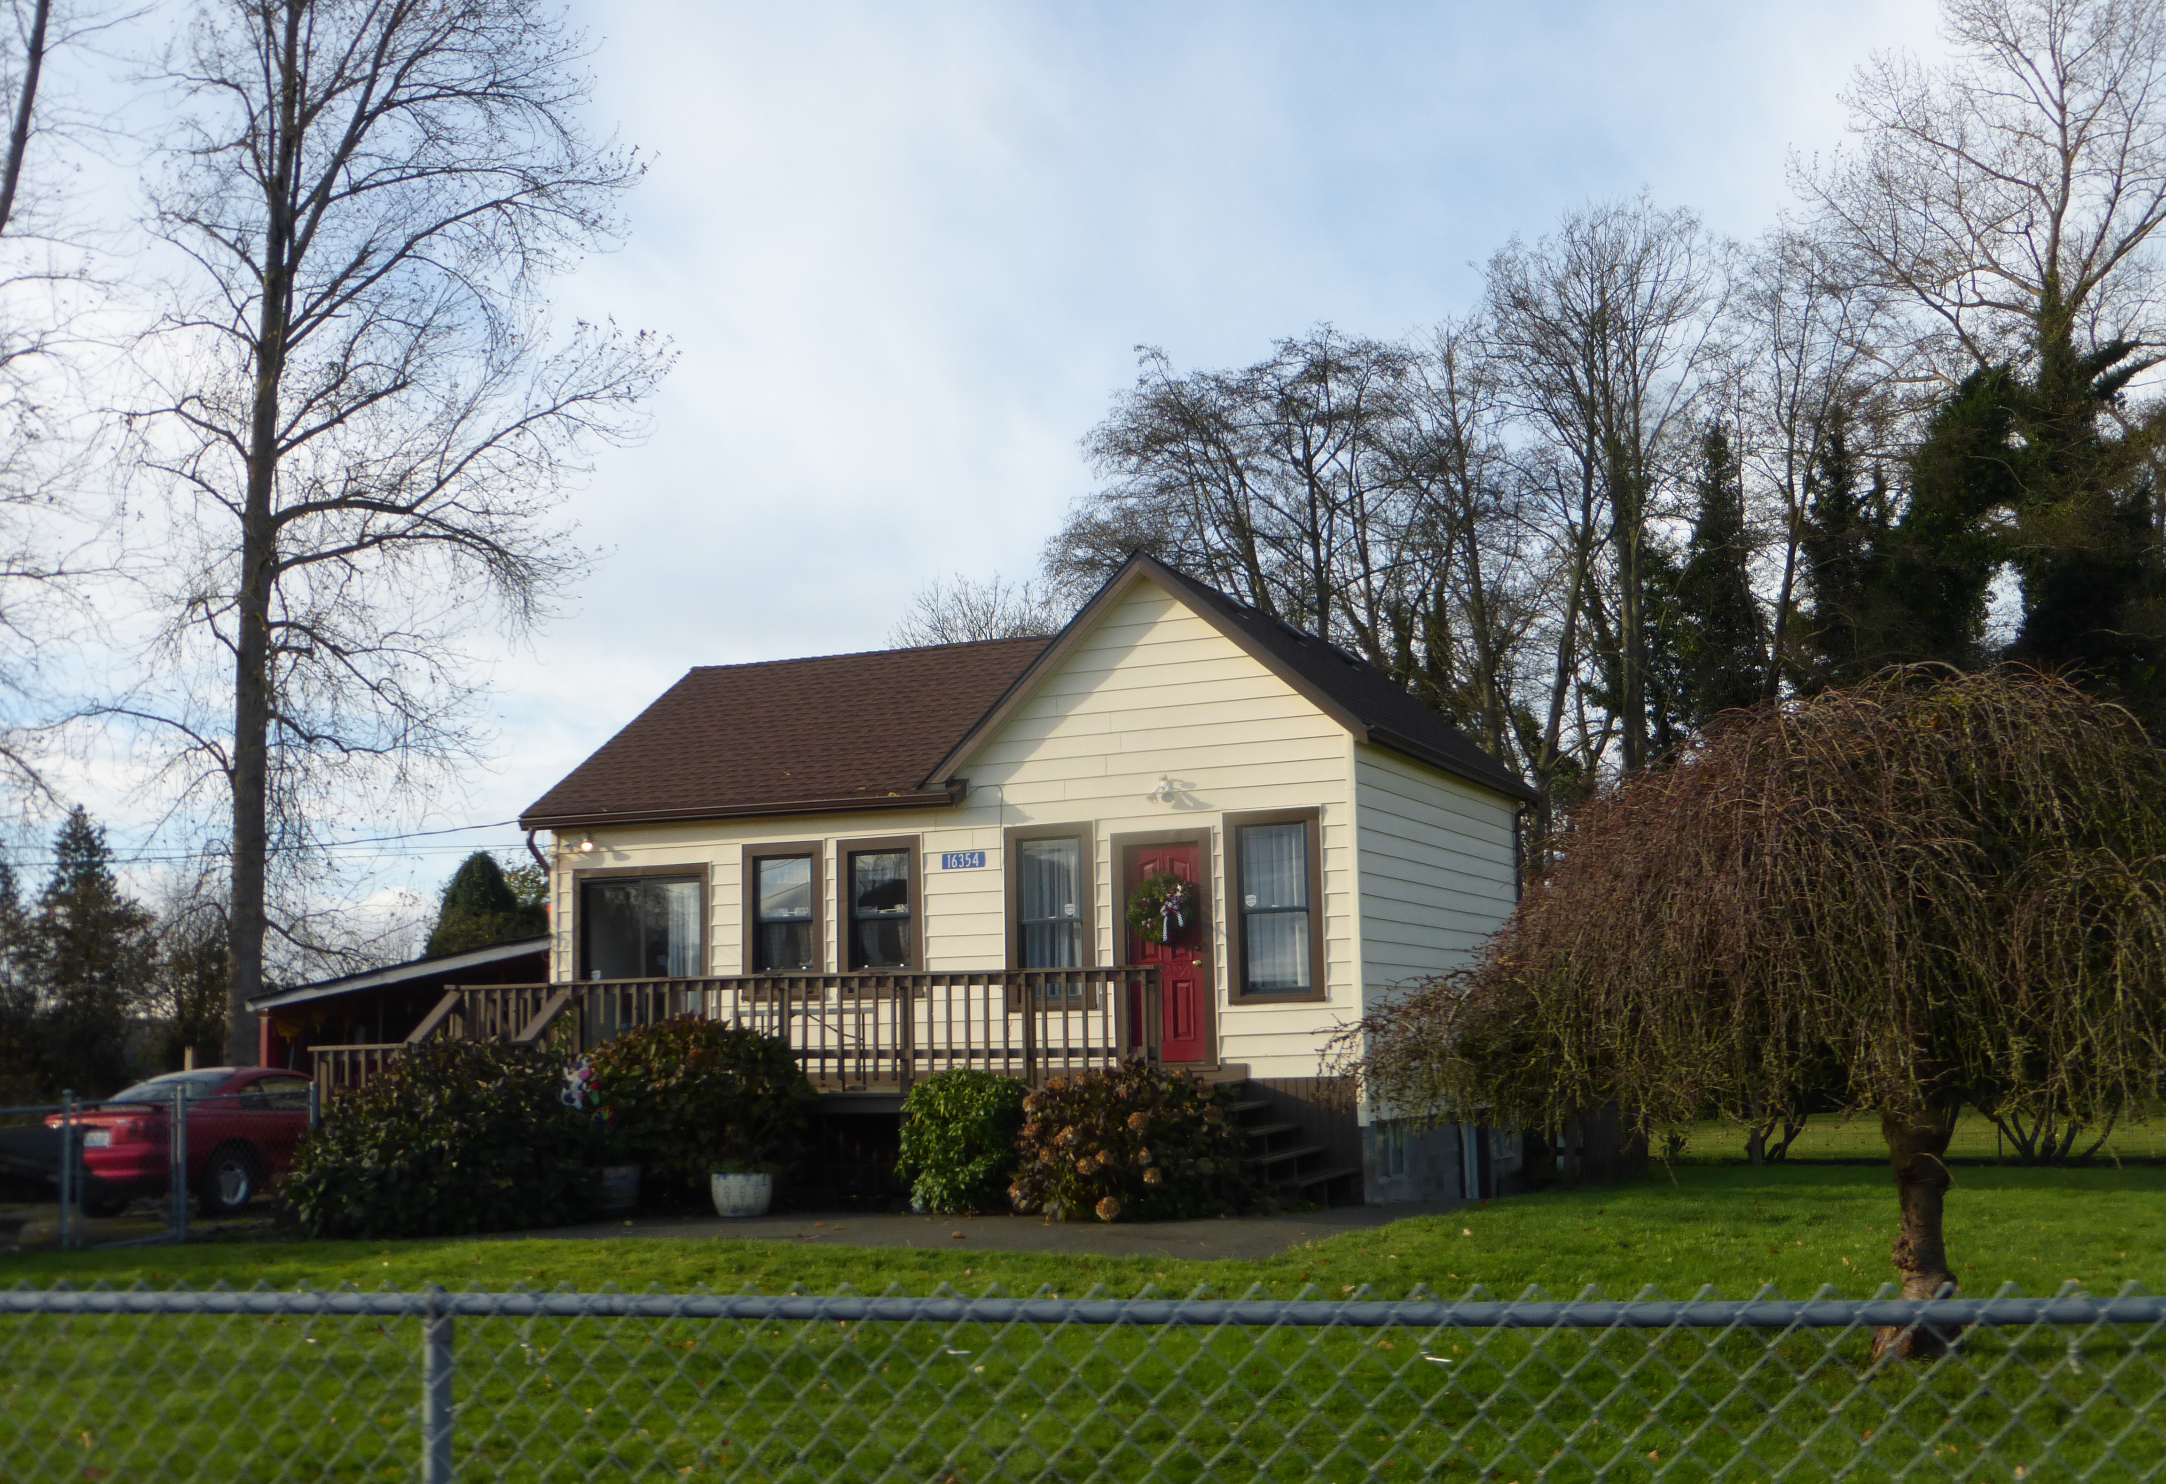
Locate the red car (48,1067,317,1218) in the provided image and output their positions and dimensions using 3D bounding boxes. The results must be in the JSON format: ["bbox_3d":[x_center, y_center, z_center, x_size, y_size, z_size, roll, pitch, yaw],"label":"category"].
[{"bbox_3d":[-8.380,4.070,24.950,1.840,1.360,4.600,-4,-8,24],"label":"red car"}]

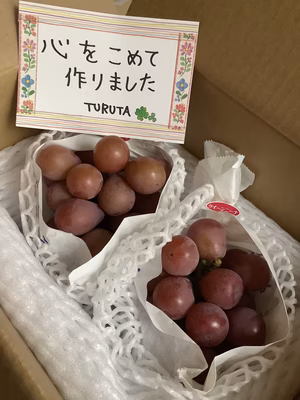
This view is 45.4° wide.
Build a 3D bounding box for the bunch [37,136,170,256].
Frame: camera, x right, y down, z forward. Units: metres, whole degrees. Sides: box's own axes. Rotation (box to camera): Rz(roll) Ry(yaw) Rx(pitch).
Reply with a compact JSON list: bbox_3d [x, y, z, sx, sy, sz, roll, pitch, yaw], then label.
[{"bbox_3d":[-0.041,0.001,0.328,0.112,0.085,0.115,15,56,7],"label":"bunch"}]

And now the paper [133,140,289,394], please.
[{"bbox_3d":[0.051,0.060,0.294,0.118,0.110,0.172,13,56,6],"label":"paper"}]

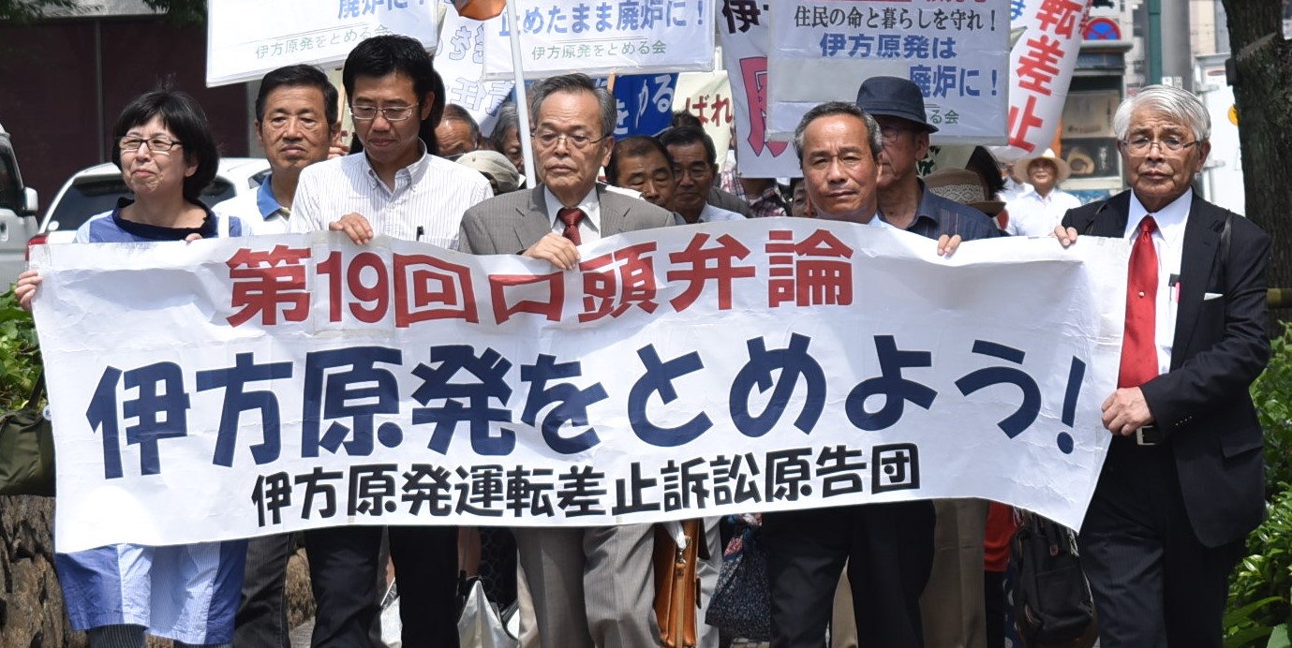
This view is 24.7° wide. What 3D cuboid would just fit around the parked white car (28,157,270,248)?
[{"bbox_3d":[-3.230,-0.412,22.504,1.730,1.630,4.450,0,3,6],"label":"parked white car"}]

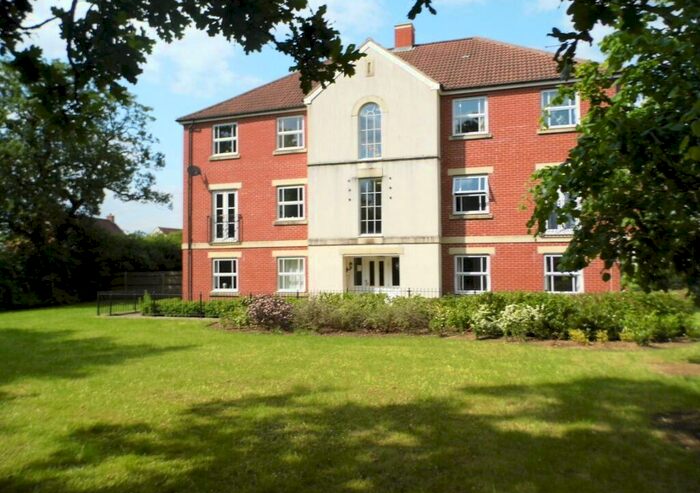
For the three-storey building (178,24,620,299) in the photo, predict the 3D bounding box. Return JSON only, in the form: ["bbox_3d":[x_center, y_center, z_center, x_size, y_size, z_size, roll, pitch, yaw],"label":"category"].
[{"bbox_3d":[2.452,-3.648,22.723,16.650,12.650,11.000,-1,-2,17],"label":"three-storey building"}]

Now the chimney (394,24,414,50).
[{"bbox_3d":[2.534,-9.401,23.033,0.790,1.170,0.700,-1,-2,17],"label":"chimney"}]

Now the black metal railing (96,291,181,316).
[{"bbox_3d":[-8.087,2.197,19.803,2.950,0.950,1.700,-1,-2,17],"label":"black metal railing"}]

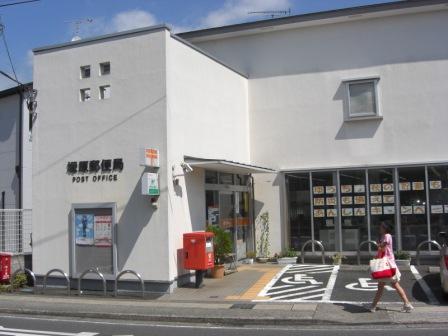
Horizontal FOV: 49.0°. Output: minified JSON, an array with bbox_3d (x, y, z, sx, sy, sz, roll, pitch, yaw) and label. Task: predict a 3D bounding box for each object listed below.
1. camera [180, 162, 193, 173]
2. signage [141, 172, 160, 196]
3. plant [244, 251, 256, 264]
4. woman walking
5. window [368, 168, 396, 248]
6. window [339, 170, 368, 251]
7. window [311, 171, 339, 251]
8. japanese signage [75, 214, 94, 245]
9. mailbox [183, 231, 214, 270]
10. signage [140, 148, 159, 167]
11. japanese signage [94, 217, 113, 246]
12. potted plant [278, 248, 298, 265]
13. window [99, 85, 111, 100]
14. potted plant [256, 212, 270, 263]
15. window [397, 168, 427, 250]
[{"bbox_3d":[-0.812,-0.011,10.700,0.260,0.130,0.120,35,-11,-8],"label":"camera"},{"bbox_3d":[-1.625,0.365,11.009,0.143,0.499,0.509,-3,-4,23],"label":"signage"},{"bbox_3d":[0.819,2.748,15.194,0.380,0.420,0.320,-3,-4,16],"label":"plant"},{"bbox_3d":[2.943,1.773,8.829,0.800,1.588,0.500,-2,-4,15],"label":"woman walking"},{"bbox_3d":[4.580,1.177,14.121,0.770,2.380,0.080,-3,-4,19],"label":"window"},{"bbox_3d":[3.931,1.293,14.909,0.874,2.430,0.100,-3,-4,23],"label":"window"},{"bbox_3d":[3.110,1.332,15.030,0.831,2.434,0.100,-3,-4,16],"label":"window"},{"bbox_3d":[-3.194,1.414,11.298,0.540,0.710,0.020,-3,-5,22],"label":"japanese signage"},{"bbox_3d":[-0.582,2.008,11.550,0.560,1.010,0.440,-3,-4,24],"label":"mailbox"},{"bbox_3d":[-1.565,-0.210,10.451,0.120,0.380,0.550,-3,-5,22],"label":"signage"},{"bbox_3d":[-2.875,1.520,11.726,0.510,0.740,0.040,-3,-4,24],"label":"japanese signage"},{"bbox_3d":[1.954,2.661,14.970,0.600,0.480,0.320,-3,-4,16],"label":"potted plant"},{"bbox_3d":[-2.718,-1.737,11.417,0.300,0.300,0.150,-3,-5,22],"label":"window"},{"bbox_3d":[1.230,2.188,15.414,0.420,1.530,0.380,-3,-4,16],"label":"potted plant"},{"bbox_3d":[5.464,1.194,14.263,0.813,2.441,0.100,-3,-4,23],"label":"window"}]

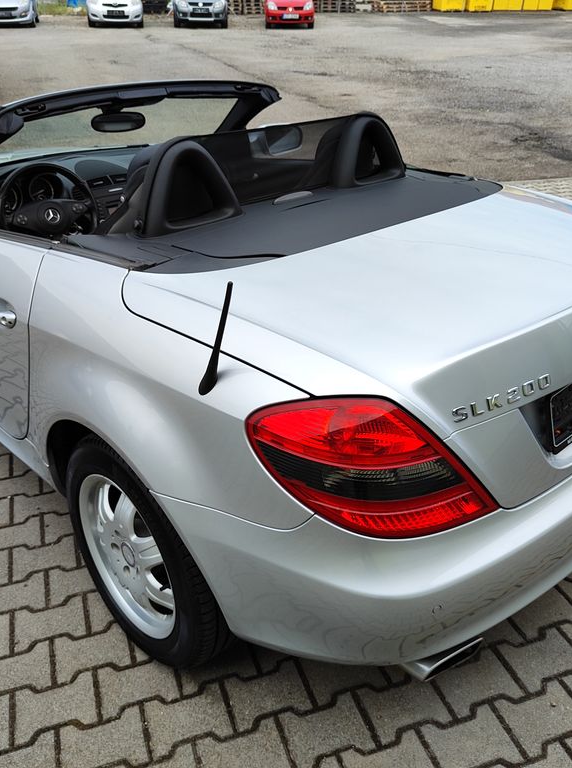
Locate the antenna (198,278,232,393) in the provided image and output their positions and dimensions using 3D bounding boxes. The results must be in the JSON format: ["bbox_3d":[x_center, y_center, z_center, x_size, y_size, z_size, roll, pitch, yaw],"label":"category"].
[{"bbox_3d":[-0.118,-0.073,1.209,0.025,0.255,0.045,-23,54,-37],"label":"antenna"}]

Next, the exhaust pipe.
[{"bbox_3d":[0.347,0.589,1.516,0.170,0.075,0.130,-23,36,-37],"label":"exhaust pipe"}]

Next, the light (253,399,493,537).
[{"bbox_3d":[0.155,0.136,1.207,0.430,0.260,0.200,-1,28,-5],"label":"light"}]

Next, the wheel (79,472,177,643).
[{"bbox_3d":[-0.345,0.408,1.752,0.170,0.440,0.440,-23,36,-37],"label":"wheel"}]

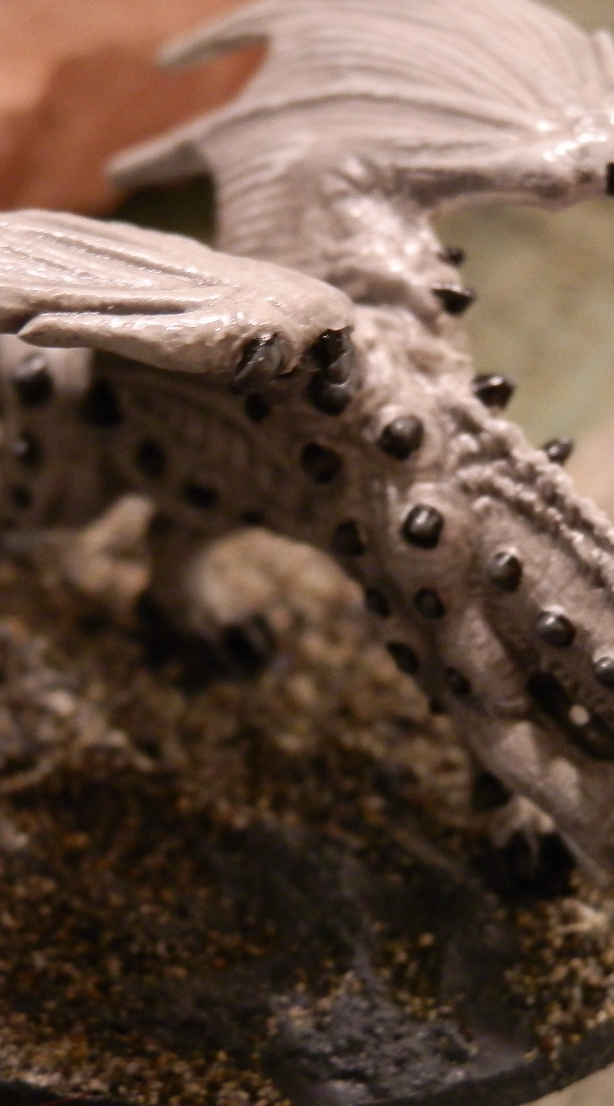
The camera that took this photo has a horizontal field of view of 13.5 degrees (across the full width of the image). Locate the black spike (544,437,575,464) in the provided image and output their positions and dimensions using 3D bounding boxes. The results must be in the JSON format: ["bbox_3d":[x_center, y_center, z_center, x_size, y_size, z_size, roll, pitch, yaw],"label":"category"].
[{"bbox_3d":[0.012,-0.005,0.129,0.002,0.001,0.001,-43,41,6],"label":"black spike"}]

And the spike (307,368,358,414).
[{"bbox_3d":[0.001,-0.008,0.131,0.002,0.002,0.002,27,1,29],"label":"spike"}]

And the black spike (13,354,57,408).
[{"bbox_3d":[-0.016,-0.010,0.148,0.002,0.003,0.002,27,70,29],"label":"black spike"}]

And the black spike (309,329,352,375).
[{"bbox_3d":[0.001,-0.008,0.104,0.002,0.002,0.002,4,22,11],"label":"black spike"}]

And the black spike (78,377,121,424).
[{"bbox_3d":[-0.012,-0.008,0.144,0.002,0.003,0.002,27,61,29],"label":"black spike"}]

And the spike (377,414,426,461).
[{"bbox_3d":[0.005,-0.006,0.131,0.002,0.002,0.002,27,79,29],"label":"spike"}]

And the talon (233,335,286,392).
[{"bbox_3d":[-0.002,-0.007,0.102,0.002,0.002,0.003,24,56,25],"label":"talon"}]

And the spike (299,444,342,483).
[{"bbox_3d":[0.001,-0.004,0.110,0.002,0.002,0.001,6,19,17],"label":"spike"}]

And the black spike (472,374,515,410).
[{"bbox_3d":[0.008,-0.007,0.112,0.002,0.002,0.002,-13,-6,27],"label":"black spike"}]

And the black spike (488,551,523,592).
[{"bbox_3d":[0.010,0.001,0.125,0.002,0.002,0.002,27,-3,29],"label":"black spike"}]

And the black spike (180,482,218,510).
[{"bbox_3d":[-0.006,-0.003,0.140,0.002,0.002,0.002,27,34,29],"label":"black spike"}]

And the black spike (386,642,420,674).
[{"bbox_3d":[0.004,0.005,0.111,0.001,0.001,0.001,19,40,24],"label":"black spike"}]

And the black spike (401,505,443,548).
[{"bbox_3d":[0.006,-0.001,0.129,0.002,0.002,0.002,27,1,29],"label":"black spike"}]

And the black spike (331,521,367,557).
[{"bbox_3d":[0.002,-0.001,0.112,0.001,0.001,0.001,13,29,24],"label":"black spike"}]

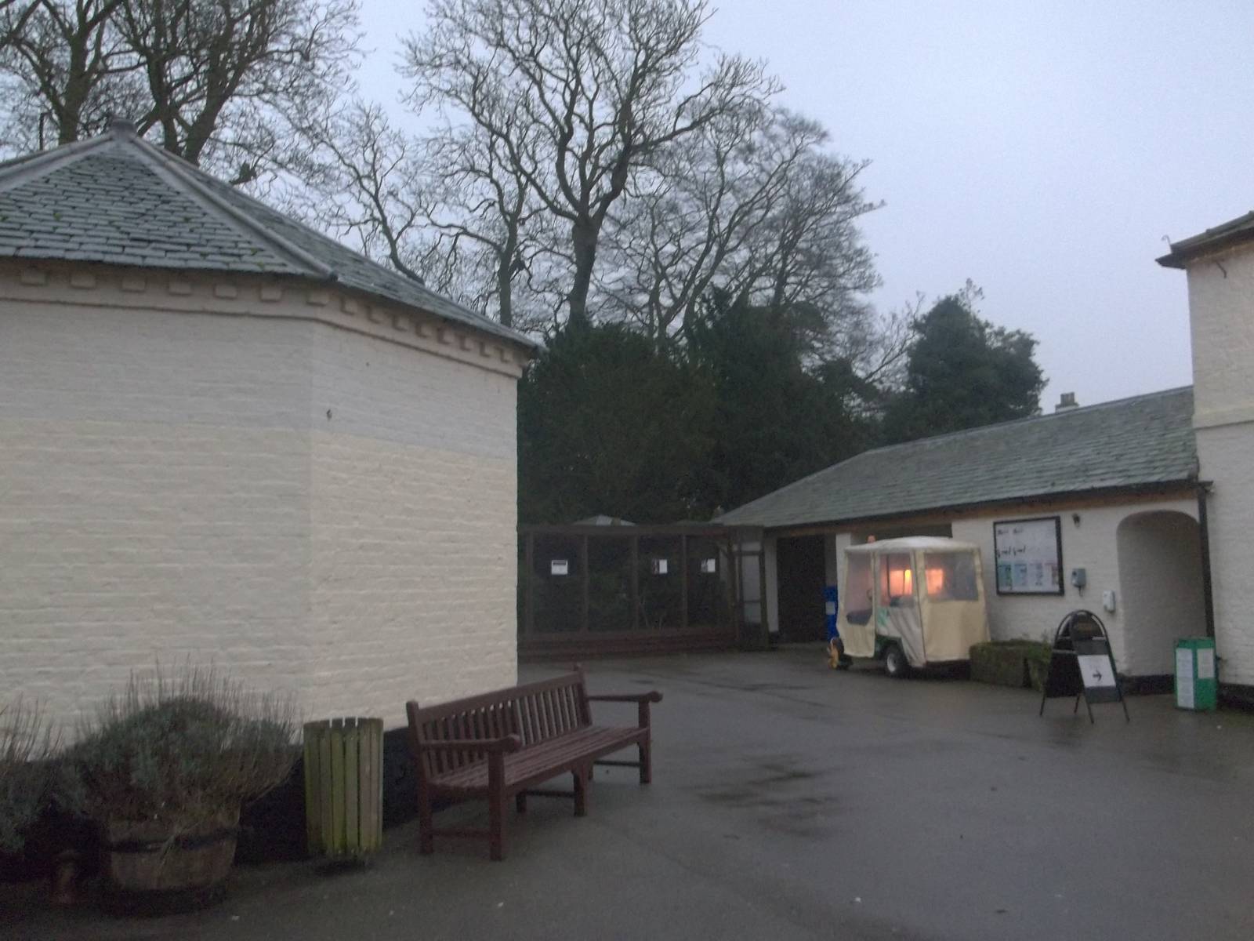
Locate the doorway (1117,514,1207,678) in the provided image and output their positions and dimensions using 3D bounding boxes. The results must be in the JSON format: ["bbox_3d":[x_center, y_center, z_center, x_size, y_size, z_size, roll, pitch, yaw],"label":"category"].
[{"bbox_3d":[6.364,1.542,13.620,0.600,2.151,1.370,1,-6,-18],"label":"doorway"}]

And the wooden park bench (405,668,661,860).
[{"bbox_3d":[-0.504,1.793,7.757,0.640,0.850,2.500,-2,-6,19],"label":"wooden park bench"}]

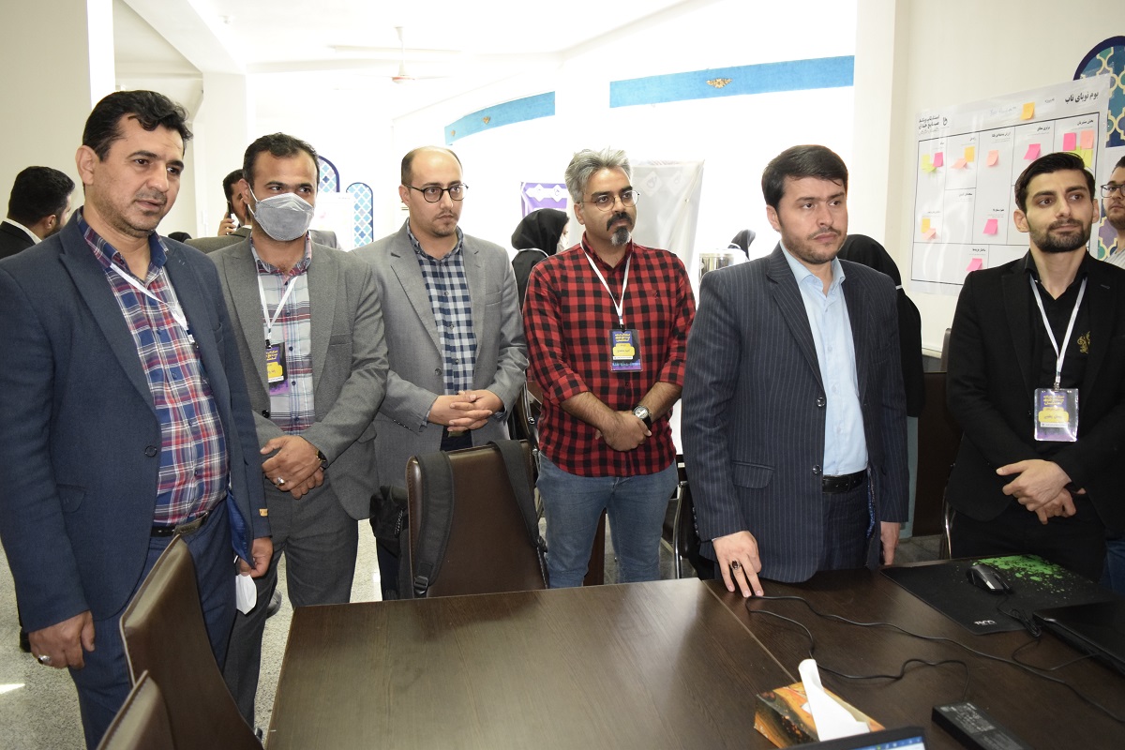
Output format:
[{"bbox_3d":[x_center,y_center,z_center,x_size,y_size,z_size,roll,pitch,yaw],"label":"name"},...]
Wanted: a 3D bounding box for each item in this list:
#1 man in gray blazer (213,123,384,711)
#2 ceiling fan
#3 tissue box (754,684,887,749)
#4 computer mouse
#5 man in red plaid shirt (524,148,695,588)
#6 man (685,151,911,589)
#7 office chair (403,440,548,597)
[{"bbox_3d":[-0.692,0.271,2.212,0.510,1.750,0.420,-3,10,-20],"label":"man in gray blazer"},{"bbox_3d":[-1.695,-3.415,9.000,1.350,0.580,1.300,0,9,0],"label":"ceiling fan"},{"bbox_3d":[0.394,0.533,1.246,0.112,0.054,0.195,-4,10,-25],"label":"tissue box"},{"bbox_3d":[0.929,0.445,1.838,0.066,0.039,0.118,0,9,-2],"label":"computer mouse"},{"bbox_3d":[0.129,0.253,2.381,0.490,1.740,0.360,-2,9,-12],"label":"man in red plaid shirt"},{"bbox_3d":[0.518,0.333,1.998,0.520,1.710,0.400,-3,10,-20],"label":"man"},{"bbox_3d":[-0.121,0.705,2.057,0.480,0.950,0.580,-4,10,-27],"label":"office chair"}]

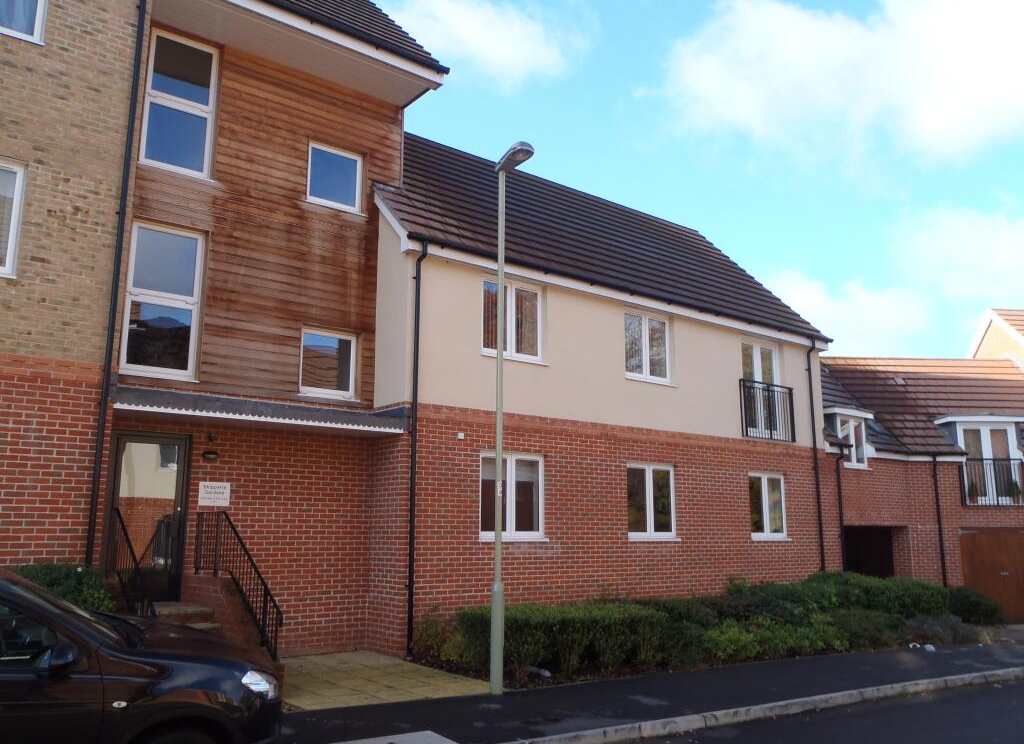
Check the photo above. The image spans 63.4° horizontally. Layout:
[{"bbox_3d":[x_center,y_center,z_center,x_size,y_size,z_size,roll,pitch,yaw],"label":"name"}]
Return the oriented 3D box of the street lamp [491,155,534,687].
[{"bbox_3d":[0.013,0.370,9.049,0.260,6.070,0.740,9,-14,-37],"label":"street lamp"}]

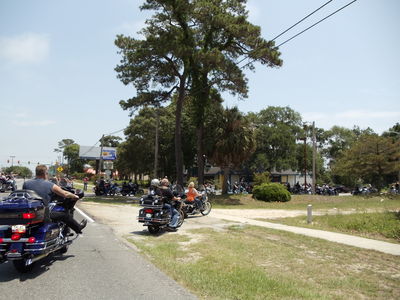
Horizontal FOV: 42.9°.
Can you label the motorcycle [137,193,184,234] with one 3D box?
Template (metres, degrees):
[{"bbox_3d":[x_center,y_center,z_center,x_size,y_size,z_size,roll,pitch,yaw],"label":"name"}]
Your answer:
[{"bbox_3d":[-0.988,1.668,13.950,0.920,1.180,2.400,-1,-4,22],"label":"motorcycle"}]

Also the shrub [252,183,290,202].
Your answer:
[{"bbox_3d":[4.683,2.784,33.300,2.400,1.250,2.200,1,-3,0],"label":"shrub"}]

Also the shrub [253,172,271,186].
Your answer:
[{"bbox_3d":[4.839,2.596,40.000,1.500,1.750,1.500,1,-3,0],"label":"shrub"}]

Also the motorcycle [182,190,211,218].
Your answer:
[{"bbox_3d":[-0.101,2.157,20.500,0.850,1.120,2.250,-2,-4,35],"label":"motorcycle"}]

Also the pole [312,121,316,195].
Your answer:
[{"bbox_3d":[11.036,0.723,49.000,0.240,7.200,0.240,1,-3,0],"label":"pole"}]

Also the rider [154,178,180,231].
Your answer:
[{"bbox_3d":[-0.895,1.501,14.000,0.680,1.380,0.850,-1,-4,24],"label":"rider"}]

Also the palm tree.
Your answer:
[{"bbox_3d":[2.918,0.042,43.000,3.700,7.500,3.700,1,-3,0],"label":"palm tree"}]

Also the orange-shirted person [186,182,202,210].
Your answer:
[{"bbox_3d":[-0.221,1.866,20.400,0.550,1.130,0.800,-2,-4,35],"label":"orange-shirted person"}]

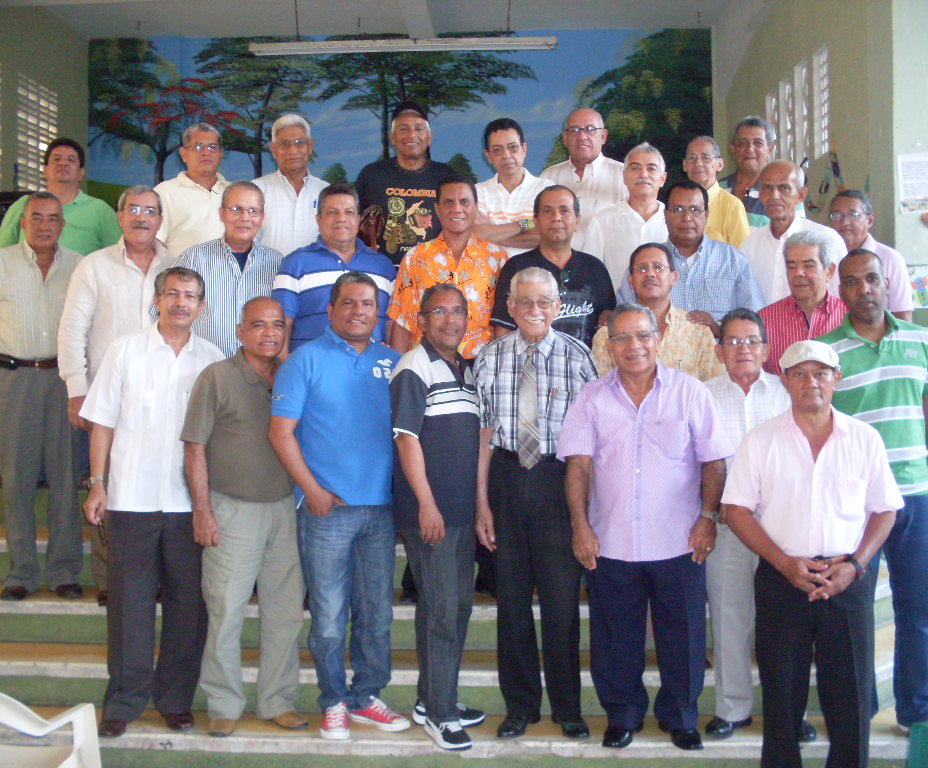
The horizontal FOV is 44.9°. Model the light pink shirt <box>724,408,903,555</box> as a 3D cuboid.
[{"bbox_3d":[1.150,0.333,3.720,0.580,0.540,0.300,0,1,13],"label":"light pink shirt"}]

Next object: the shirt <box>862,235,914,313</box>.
[{"bbox_3d":[1.724,-0.338,4.900,0.500,0.660,0.290,0,1,25],"label":"shirt"}]

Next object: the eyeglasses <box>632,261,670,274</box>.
[{"bbox_3d":[0.727,-0.452,4.360,0.140,0.045,0.140,0,-5,9],"label":"eyeglasses"}]

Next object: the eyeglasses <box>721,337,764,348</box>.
[{"bbox_3d":[1.003,-0.153,4.050,0.145,0.043,0.145,1,1,12],"label":"eyeglasses"}]

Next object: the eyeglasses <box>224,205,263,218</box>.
[{"bbox_3d":[-0.910,-0.712,4.640,0.145,0.046,0.130,-1,2,-19],"label":"eyeglasses"}]

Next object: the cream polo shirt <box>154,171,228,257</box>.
[{"bbox_3d":[-1.219,-0.702,5.280,0.470,0.600,0.260,0,2,-10],"label":"cream polo shirt"}]

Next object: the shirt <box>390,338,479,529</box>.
[{"bbox_3d":[-0.079,0.189,4.120,0.460,0.690,0.290,-1,2,-36],"label":"shirt"}]

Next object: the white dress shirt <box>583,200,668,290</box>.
[{"bbox_3d":[0.781,-0.465,5.000,0.500,0.700,0.280,0,1,10],"label":"white dress shirt"}]

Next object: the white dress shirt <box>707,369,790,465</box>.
[{"bbox_3d":[1.034,0.239,4.100,0.480,0.620,0.280,0,1,10],"label":"white dress shirt"}]

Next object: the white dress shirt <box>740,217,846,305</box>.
[{"bbox_3d":[1.442,-0.438,4.950,0.480,0.600,0.270,1,2,19],"label":"white dress shirt"}]

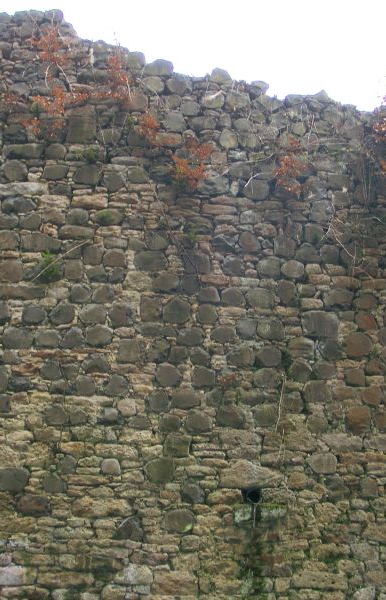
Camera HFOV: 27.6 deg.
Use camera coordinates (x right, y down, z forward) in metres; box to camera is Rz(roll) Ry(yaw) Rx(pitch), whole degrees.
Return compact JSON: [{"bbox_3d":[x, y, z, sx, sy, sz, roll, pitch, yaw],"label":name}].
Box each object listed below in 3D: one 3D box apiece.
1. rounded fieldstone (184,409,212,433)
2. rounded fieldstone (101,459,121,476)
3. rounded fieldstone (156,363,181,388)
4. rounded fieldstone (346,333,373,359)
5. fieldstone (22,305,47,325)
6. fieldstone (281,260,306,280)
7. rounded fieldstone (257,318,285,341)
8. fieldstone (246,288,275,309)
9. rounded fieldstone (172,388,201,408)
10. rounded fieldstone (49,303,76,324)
[{"bbox_3d":[0.051,1.122,7.257,0.239,0.202,0.176,0,-14,0],"label":"rounded fieldstone"},{"bbox_3d":[-0.759,1.559,7.314,0.181,0.162,0.136,-1,-16,4],"label":"rounded fieldstone"},{"bbox_3d":[-0.230,0.698,7.364,0.242,0.224,0.186,0,-14,0],"label":"rounded fieldstone"},{"bbox_3d":[1.628,0.448,7.732,0.251,0.252,0.199,2,-16,-6],"label":"rounded fieldstone"},{"bbox_3d":[-1.712,0.157,8.487,0.276,0.205,0.204,-1,-12,6],"label":"fieldstone"},{"bbox_3d":[1.104,-0.324,8.635,0.259,0.210,0.199,2,-12,-8],"label":"fieldstone"},{"bbox_3d":[0.746,0.280,7.468,0.265,0.208,0.189,0,-14,0],"label":"rounded fieldstone"},{"bbox_3d":[0.648,-0.014,7.542,0.286,0.191,0.191,0,-14,0],"label":"fieldstone"},{"bbox_3d":[-0.068,1.035,8.257,0.302,0.198,0.212,0,-12,-2],"label":"rounded fieldstone"},{"bbox_3d":[-1.246,0.129,7.505,0.247,0.209,0.182,0,-14,0],"label":"rounded fieldstone"}]

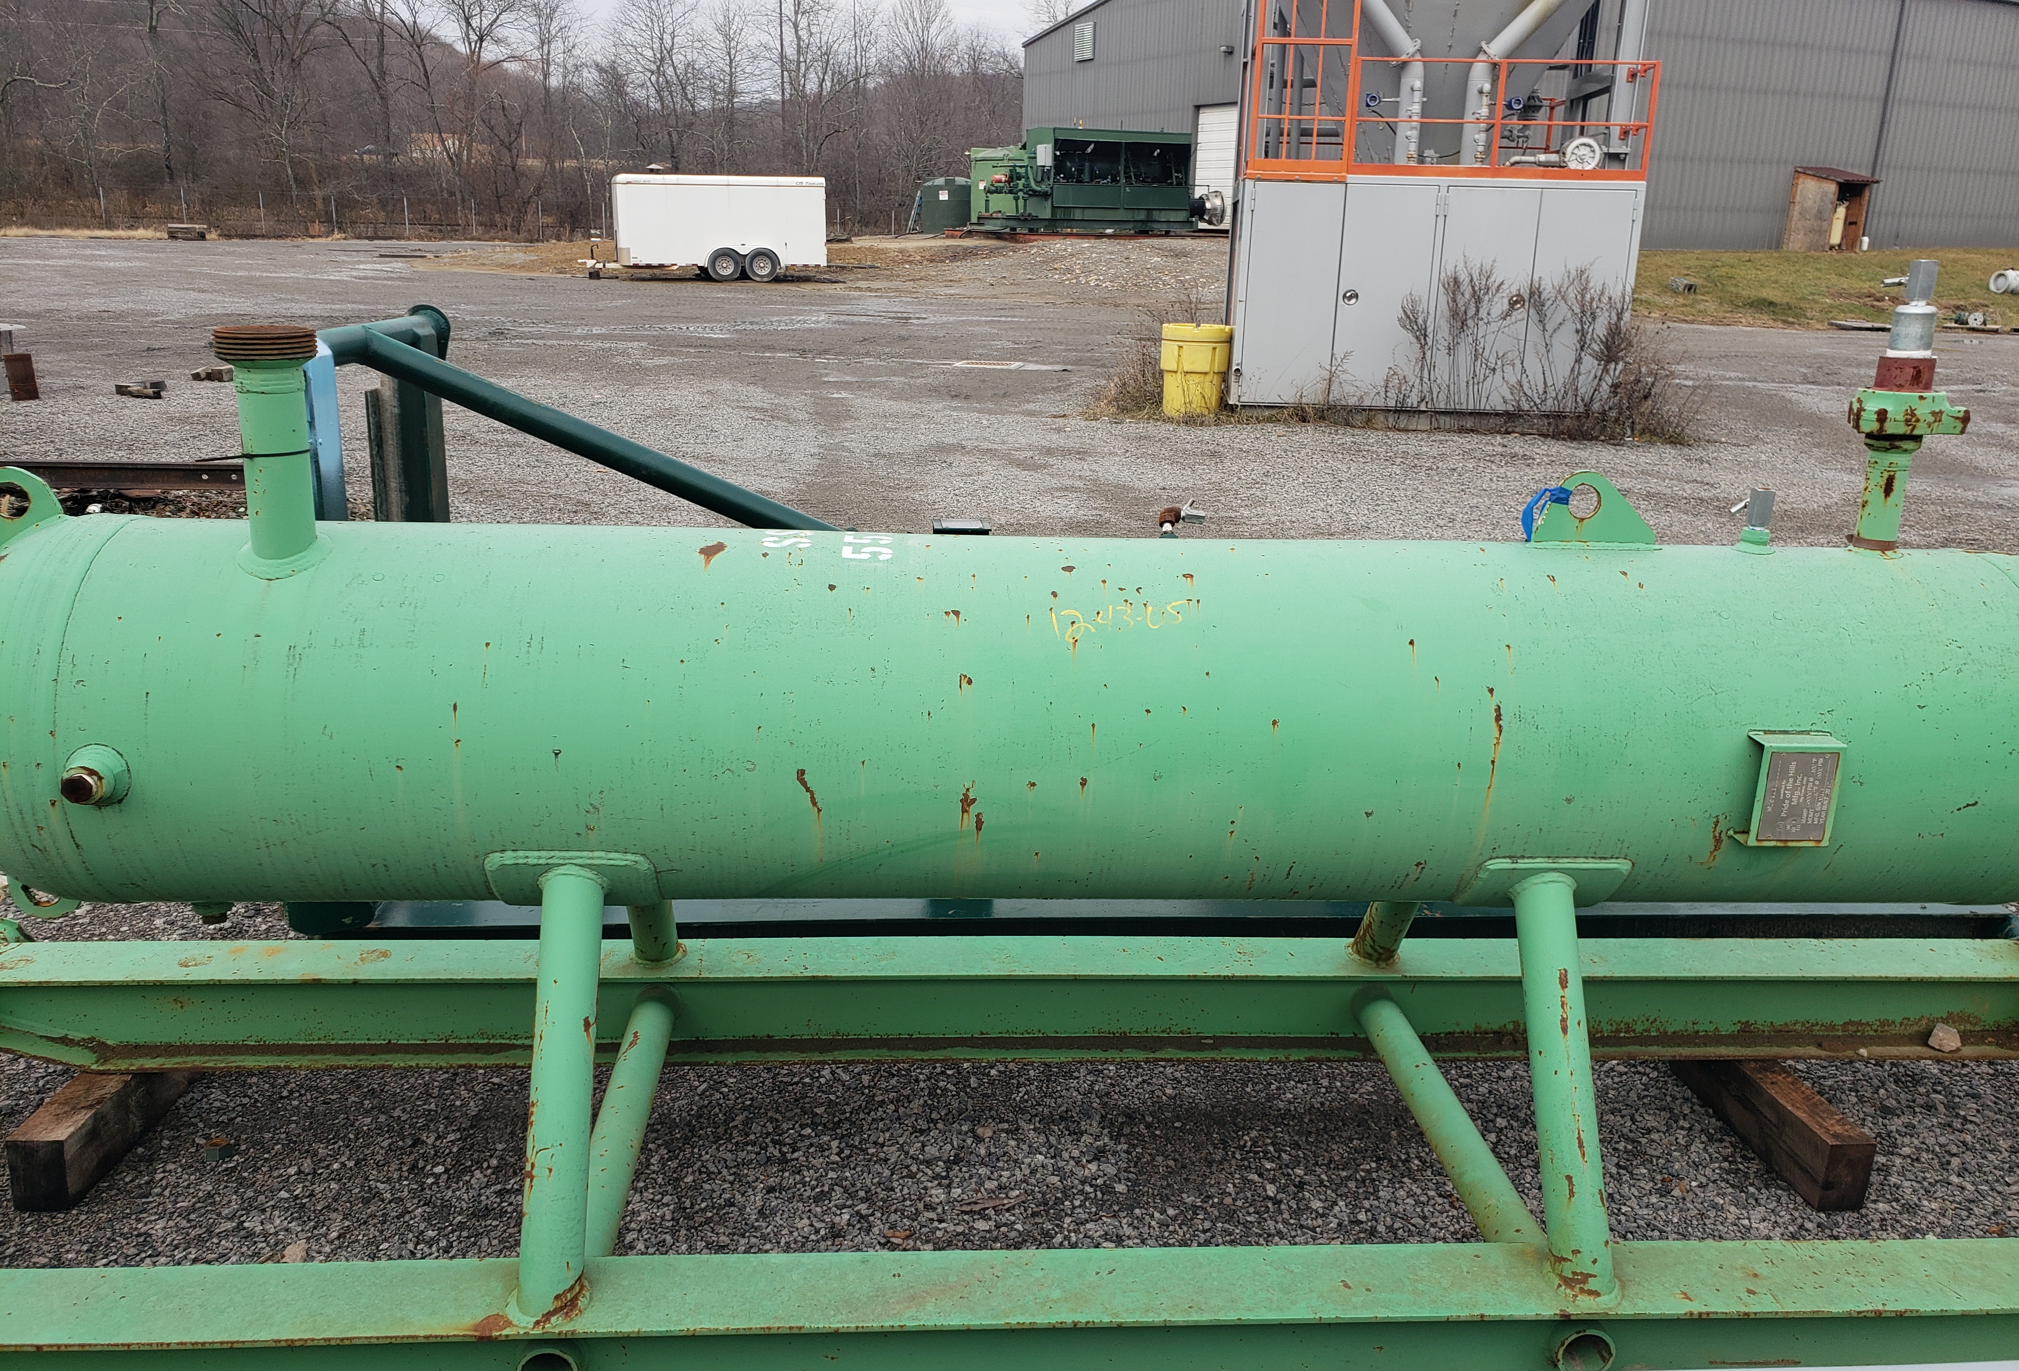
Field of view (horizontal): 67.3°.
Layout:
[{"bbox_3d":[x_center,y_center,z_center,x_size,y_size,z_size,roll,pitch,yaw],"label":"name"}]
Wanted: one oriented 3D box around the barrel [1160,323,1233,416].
[{"bbox_3d":[1.609,-2.746,13.143,0.610,0.770,0.610,1,17,0],"label":"barrel"}]

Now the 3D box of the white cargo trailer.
[{"bbox_3d":[-6.922,-10.921,36.148,4.950,2.450,2.450,-2,18,-10],"label":"white cargo trailer"}]

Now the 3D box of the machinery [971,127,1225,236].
[{"bbox_3d":[2.461,-15.070,45.373,7.100,2.880,2.600,-6,19,-22],"label":"machinery"}]

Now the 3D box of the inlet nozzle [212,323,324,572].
[{"bbox_3d":[-0.952,-0.311,1.967,0.132,0.287,0.132,1,17,-4],"label":"inlet nozzle"}]

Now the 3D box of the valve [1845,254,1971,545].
[{"bbox_3d":[1.243,-0.387,2.113,0.165,0.397,0.150,10,20,29],"label":"valve"}]

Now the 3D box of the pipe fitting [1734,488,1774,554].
[{"bbox_3d":[1.244,-0.273,2.527,0.058,0.103,0.058,1,15,-4],"label":"pipe fitting"}]

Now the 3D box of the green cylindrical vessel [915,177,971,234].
[{"bbox_3d":[-1.878,-14.640,46.300,1.620,1.650,1.620,1,17,0],"label":"green cylindrical vessel"}]

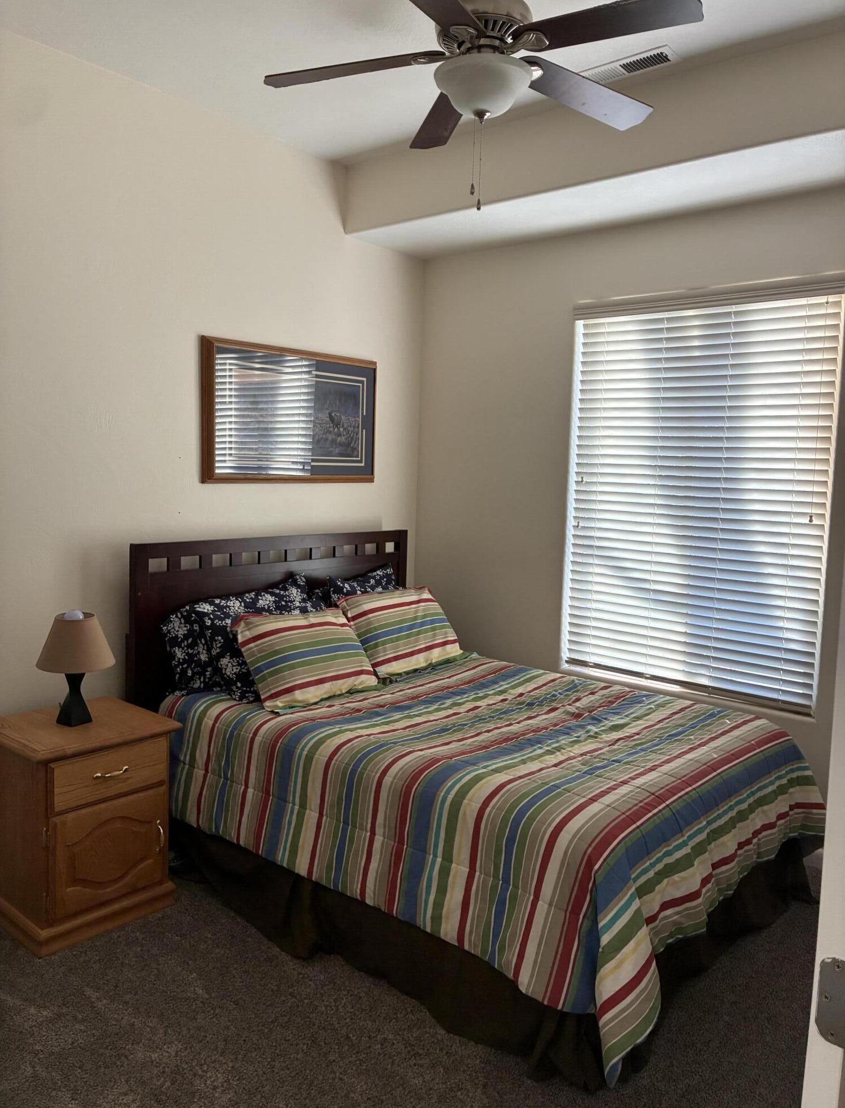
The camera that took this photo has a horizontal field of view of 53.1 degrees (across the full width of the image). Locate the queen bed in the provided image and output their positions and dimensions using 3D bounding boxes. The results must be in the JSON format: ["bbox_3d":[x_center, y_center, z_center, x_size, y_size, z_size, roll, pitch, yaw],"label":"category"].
[{"bbox_3d":[0.143,0.644,3.336,2.195,1.270,1.650,7,8,40],"label":"queen bed"}]

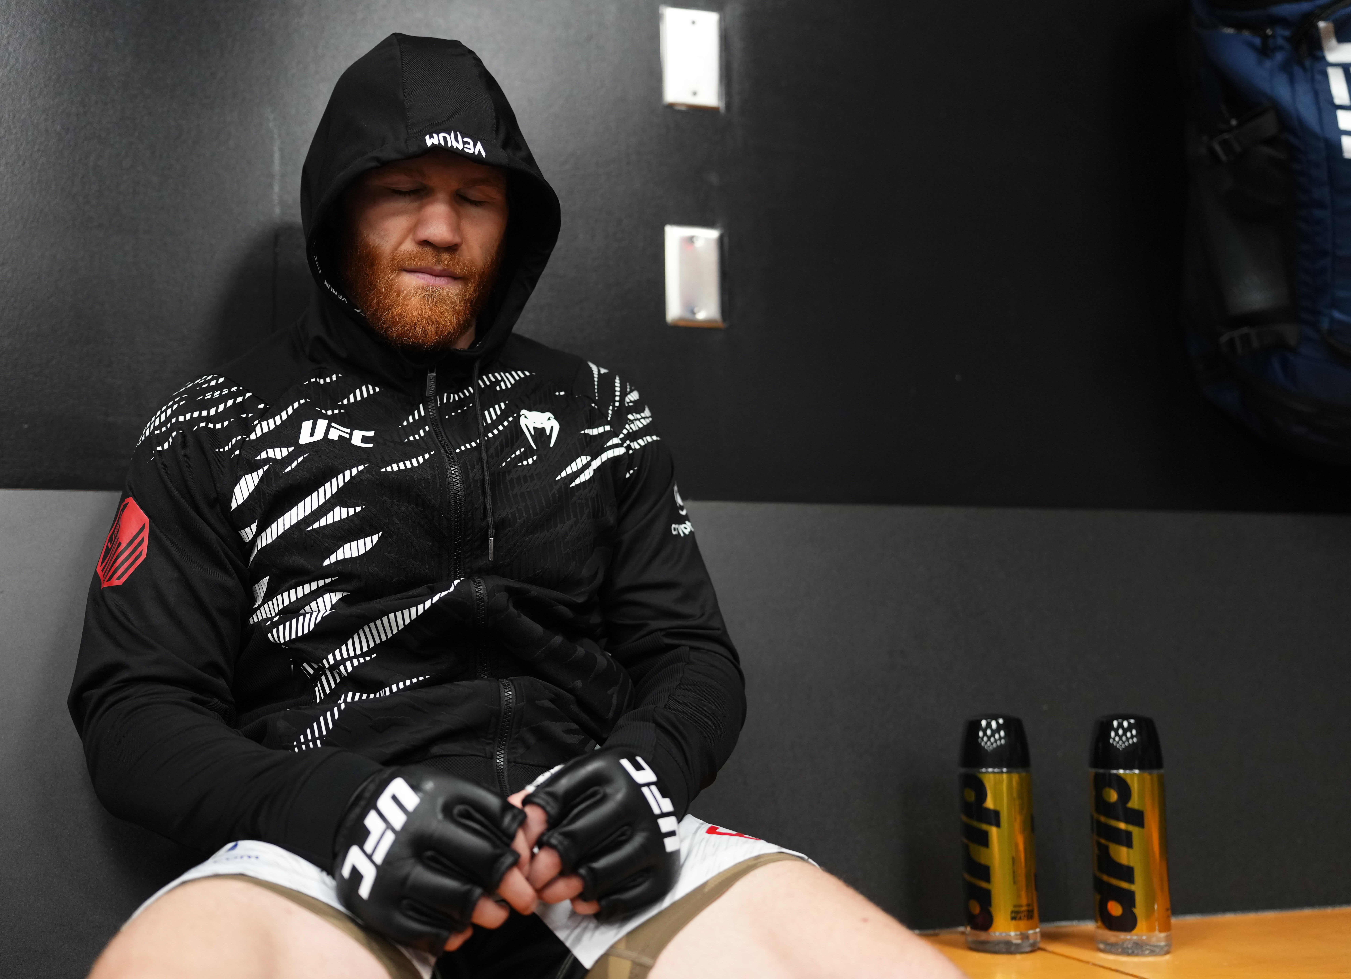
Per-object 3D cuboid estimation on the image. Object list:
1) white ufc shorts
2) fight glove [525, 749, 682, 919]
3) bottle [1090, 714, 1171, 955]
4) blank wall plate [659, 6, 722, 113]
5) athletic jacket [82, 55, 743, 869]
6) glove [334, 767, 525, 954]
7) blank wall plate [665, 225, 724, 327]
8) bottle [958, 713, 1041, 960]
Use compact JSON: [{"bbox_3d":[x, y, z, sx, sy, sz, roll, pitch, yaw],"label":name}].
[{"bbox_3d":[-0.203,0.334,1.504,0.540,0.230,0.470,1,-7,-17],"label":"white ufc shorts"},{"bbox_3d":[-0.056,0.276,1.400,0.150,0.120,0.082,-37,-20,-30],"label":"fight glove"},{"bbox_3d":[0.479,0.363,1.853,0.078,0.242,0.078,4,-8,-37],"label":"bottle"},{"bbox_3d":[0.020,-0.498,2.028,0.070,0.114,0.007,1,-7,-17],"label":"blank wall plate"},{"bbox_3d":[-0.234,-0.042,1.644,0.630,0.800,0.440,1,-7,-17],"label":"athletic jacket"},{"bbox_3d":[-0.190,0.282,1.340,0.150,0.120,0.082,35,-18,12],"label":"glove"},{"bbox_3d":[0.022,-0.243,1.999,0.070,0.114,0.007,1,-7,-17],"label":"blank wall plate"},{"bbox_3d":[0.346,0.367,1.882,0.078,0.243,0.078,-1,-6,0],"label":"bottle"}]

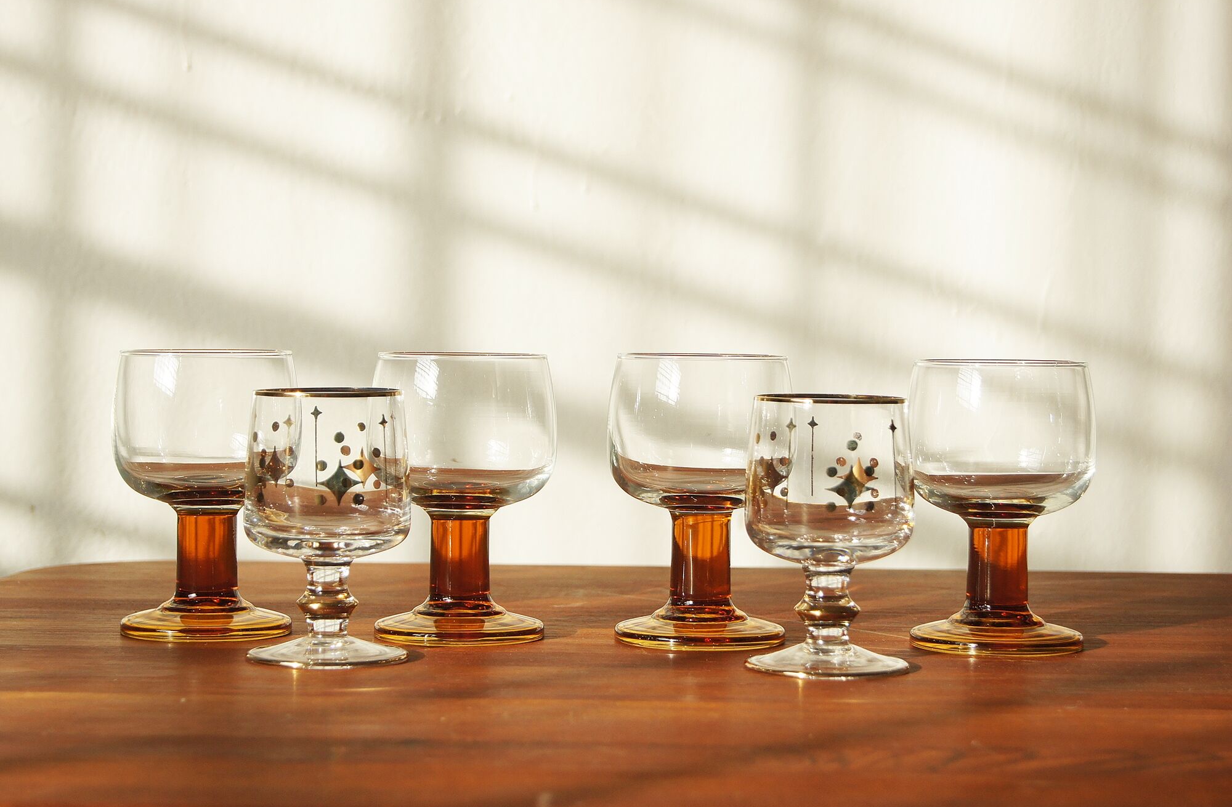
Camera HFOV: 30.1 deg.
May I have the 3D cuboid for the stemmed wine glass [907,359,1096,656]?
[{"bbox_3d":[0.162,0.042,0.967,0.078,0.120,0.078,1,3,0],"label":"stemmed wine glass"}]

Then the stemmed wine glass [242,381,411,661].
[{"bbox_3d":[-0.115,0.048,0.913,0.066,0.106,0.066,1,3,0],"label":"stemmed wine glass"}]

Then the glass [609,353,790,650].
[{"bbox_3d":[0.036,0.040,0.973,0.078,0.120,0.078,1,3,0],"label":"glass"}]

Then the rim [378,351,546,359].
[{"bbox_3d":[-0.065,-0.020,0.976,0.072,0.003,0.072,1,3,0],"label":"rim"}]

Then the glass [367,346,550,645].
[{"bbox_3d":[-0.065,0.039,0.978,0.078,0.120,0.078,1,3,0],"label":"glass"}]

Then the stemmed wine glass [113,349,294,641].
[{"bbox_3d":[-0.175,0.037,0.983,0.078,0.120,0.078,1,3,0],"label":"stemmed wine glass"}]

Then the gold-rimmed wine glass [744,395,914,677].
[{"bbox_3d":[0.084,0.051,0.899,0.066,0.106,0.066,1,3,0],"label":"gold-rimmed wine glass"}]

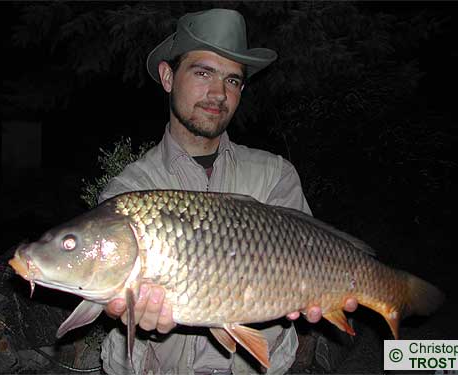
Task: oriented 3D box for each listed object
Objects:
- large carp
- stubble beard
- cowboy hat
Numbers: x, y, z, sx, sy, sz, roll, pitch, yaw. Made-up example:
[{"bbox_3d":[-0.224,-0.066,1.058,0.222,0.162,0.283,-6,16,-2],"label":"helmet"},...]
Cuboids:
[{"bbox_3d":[0.030,0.125,0.765,0.645,0.225,0.140,8,-12,-18],"label":"large carp"},{"bbox_3d":[-0.061,-0.144,1.100,0.125,0.095,0.085,12,-3,-20],"label":"stubble beard"},{"bbox_3d":[-0.039,-0.297,1.155,0.280,0.130,0.310,13,-4,-19],"label":"cowboy hat"}]

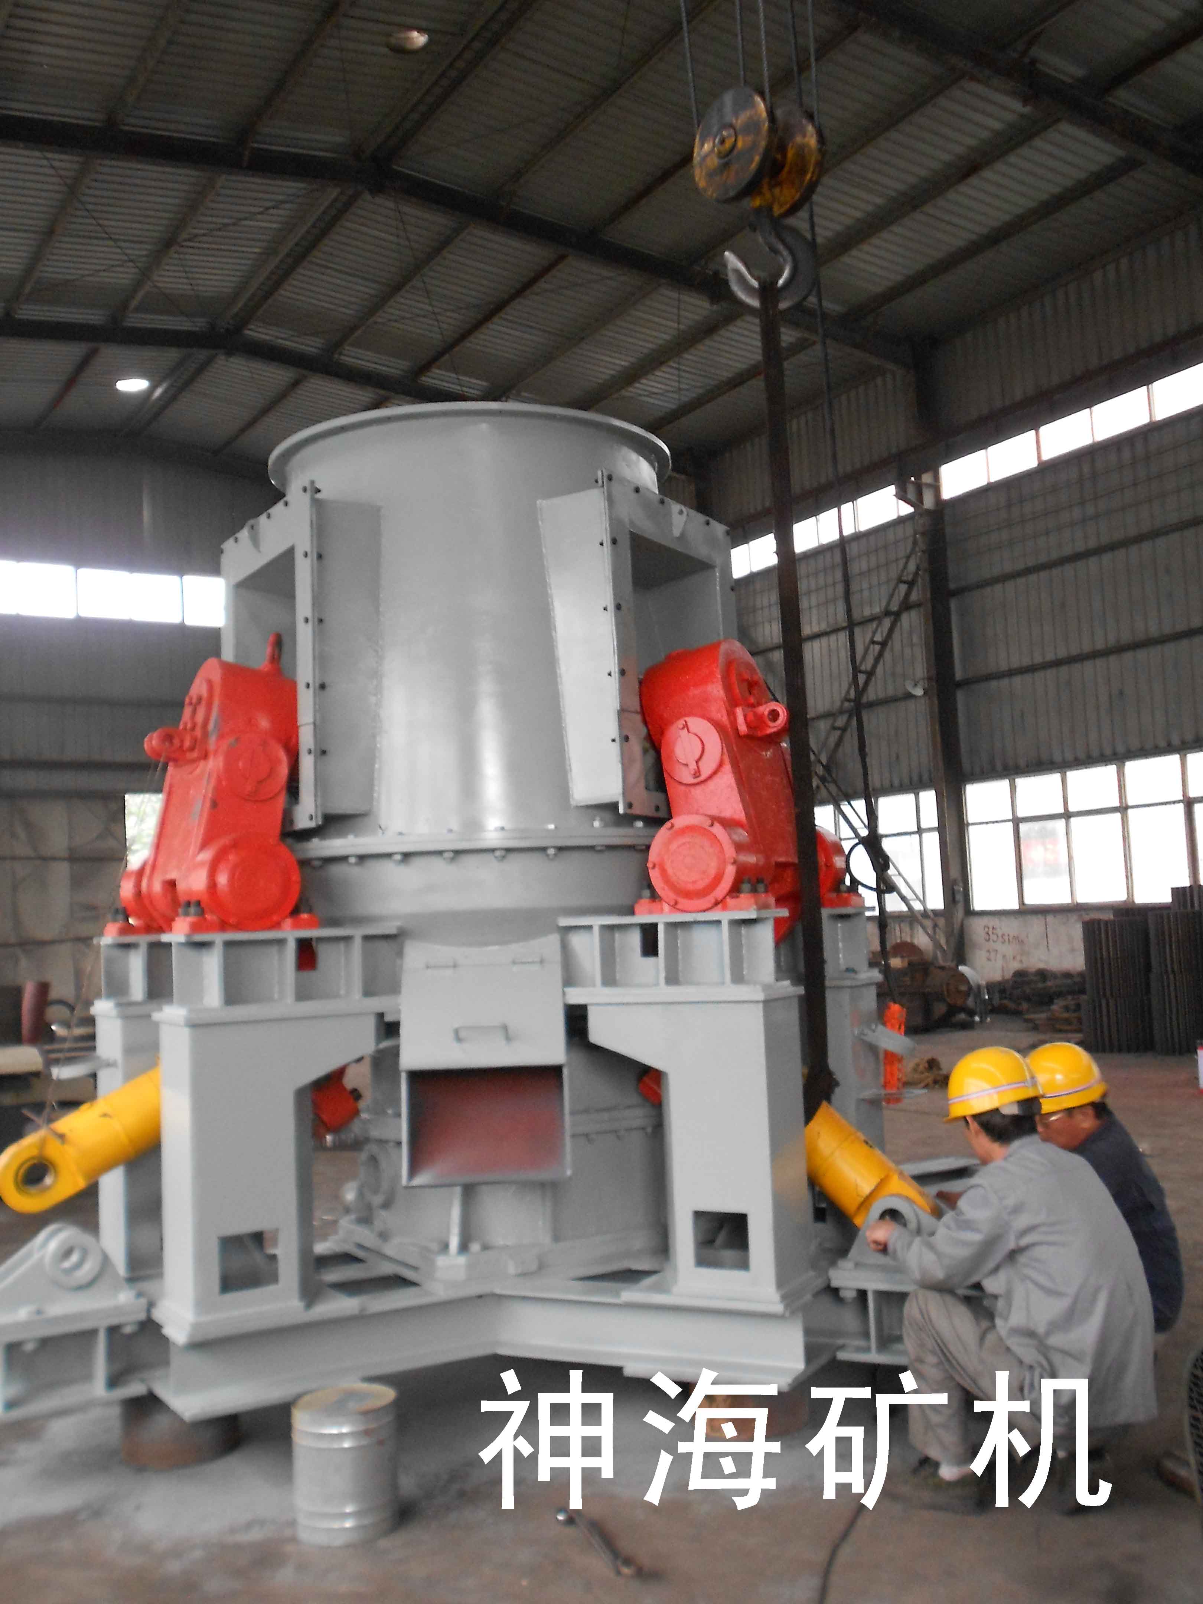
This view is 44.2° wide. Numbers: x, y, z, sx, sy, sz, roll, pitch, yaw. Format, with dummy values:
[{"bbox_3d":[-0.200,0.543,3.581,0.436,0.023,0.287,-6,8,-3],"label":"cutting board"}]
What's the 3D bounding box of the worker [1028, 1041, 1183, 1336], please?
[{"bbox_3d":[1.503,1.364,4.715,0.740,1.170,0.520,-2,-5,-6],"label":"worker"}]

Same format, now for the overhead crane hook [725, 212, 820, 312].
[{"bbox_3d":[0.603,-1.928,5.287,0.320,0.345,0.100,-1,-5,-12],"label":"overhead crane hook"}]

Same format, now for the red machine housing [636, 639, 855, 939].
[{"bbox_3d":[0.456,-0.006,5.104,0.620,0.980,0.980,-5,-6,27],"label":"red machine housing"}]

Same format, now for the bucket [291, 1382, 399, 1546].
[{"bbox_3d":[-0.707,1.827,4.102,0.283,0.334,0.283,-3,-5,0],"label":"bucket"}]

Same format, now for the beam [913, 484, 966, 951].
[{"bbox_3d":[5.181,-0.734,22.159,0.400,8.191,0.300,0,-6,-30],"label":"beam"}]

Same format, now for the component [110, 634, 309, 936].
[{"bbox_3d":[-1.305,0.024,5.065,0.610,1.030,0.980,1,-6,-31],"label":"component"}]

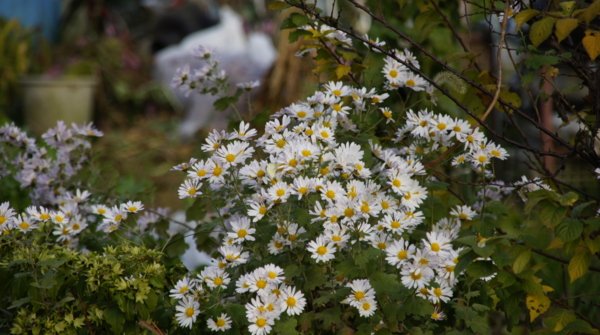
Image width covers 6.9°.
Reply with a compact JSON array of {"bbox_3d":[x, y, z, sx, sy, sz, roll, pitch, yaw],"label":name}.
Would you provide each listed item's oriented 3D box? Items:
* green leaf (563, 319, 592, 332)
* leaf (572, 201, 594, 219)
[{"bbox_3d":[0.422,0.240,7.600,0.046,0.021,0.025,-1,6,-7],"label":"green leaf"},{"bbox_3d":[0.431,0.064,7.600,0.034,0.027,0.020,3,6,26],"label":"leaf"}]

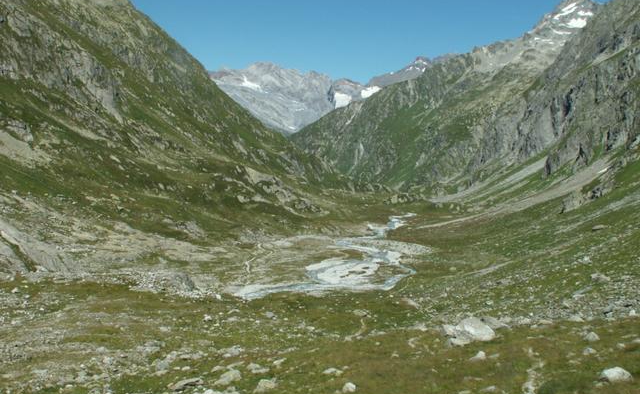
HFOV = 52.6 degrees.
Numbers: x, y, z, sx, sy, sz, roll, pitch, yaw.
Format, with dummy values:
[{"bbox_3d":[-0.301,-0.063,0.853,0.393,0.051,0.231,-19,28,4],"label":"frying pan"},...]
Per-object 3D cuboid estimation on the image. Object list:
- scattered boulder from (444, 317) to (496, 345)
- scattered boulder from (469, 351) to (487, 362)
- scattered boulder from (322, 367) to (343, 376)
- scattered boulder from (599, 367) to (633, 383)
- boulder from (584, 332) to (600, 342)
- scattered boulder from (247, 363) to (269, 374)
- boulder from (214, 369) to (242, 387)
[{"bbox_3d":[11.096,9.917,47.710,3.719,1.956,2.789,1,3,13],"label":"scattered boulder"},{"bbox_3d":[9.184,9.301,37.734,1.018,0.544,0.815,1,3,14],"label":"scattered boulder"},{"bbox_3d":[0.622,8.679,32.185,0.965,0.354,0.724,0,3,1],"label":"scattered boulder"},{"bbox_3d":[12.330,7.448,27.000,1.419,0.603,1.064,1,3,25],"label":"scattered boulder"},{"bbox_3d":[19.371,9.917,46.000,1.137,0.677,0.910,1,3,23],"label":"boulder"},{"bbox_3d":[-3.305,9.070,34.223,1.129,0.482,0.846,0,3,-6],"label":"scattered boulder"},{"bbox_3d":[-4.074,7.994,28.500,1.145,0.755,0.916,0,3,-8],"label":"boulder"}]

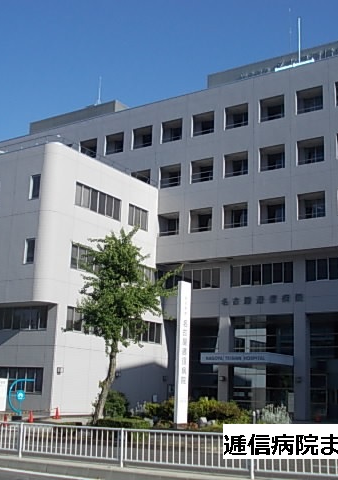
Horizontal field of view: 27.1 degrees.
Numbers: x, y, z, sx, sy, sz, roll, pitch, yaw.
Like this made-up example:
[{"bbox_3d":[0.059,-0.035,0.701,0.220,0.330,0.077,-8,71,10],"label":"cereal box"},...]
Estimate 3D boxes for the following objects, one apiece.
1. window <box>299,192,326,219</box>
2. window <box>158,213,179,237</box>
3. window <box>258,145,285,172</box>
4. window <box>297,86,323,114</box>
[{"bbox_3d":[9.820,-2.337,48.325,1.992,1.764,0.250,-7,-16,33],"label":"window"},{"bbox_3d":[0.033,-1.153,54.286,1.966,1.778,0.300,-7,-16,34],"label":"window"},{"bbox_3d":[7.425,-5.818,50.272,1.966,1.778,0.300,-7,-16,34],"label":"window"},{"bbox_3d":[9.976,-9.778,49.484,1.966,1.778,0.300,-7,-16,34],"label":"window"}]

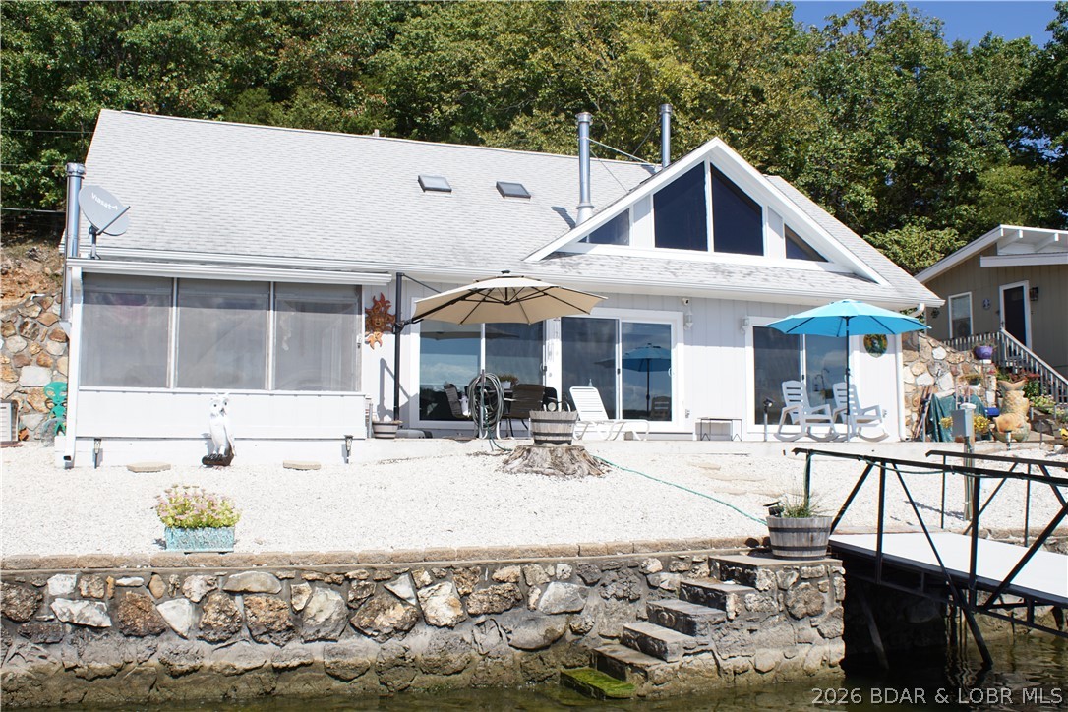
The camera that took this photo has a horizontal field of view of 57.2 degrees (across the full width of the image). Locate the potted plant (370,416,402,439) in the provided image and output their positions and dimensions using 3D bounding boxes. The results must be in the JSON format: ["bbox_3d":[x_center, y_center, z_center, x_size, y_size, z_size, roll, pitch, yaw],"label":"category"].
[{"bbox_3d":[-2.066,1.014,13.661,0.430,0.330,0.430,2,-6,-17],"label":"potted plant"}]

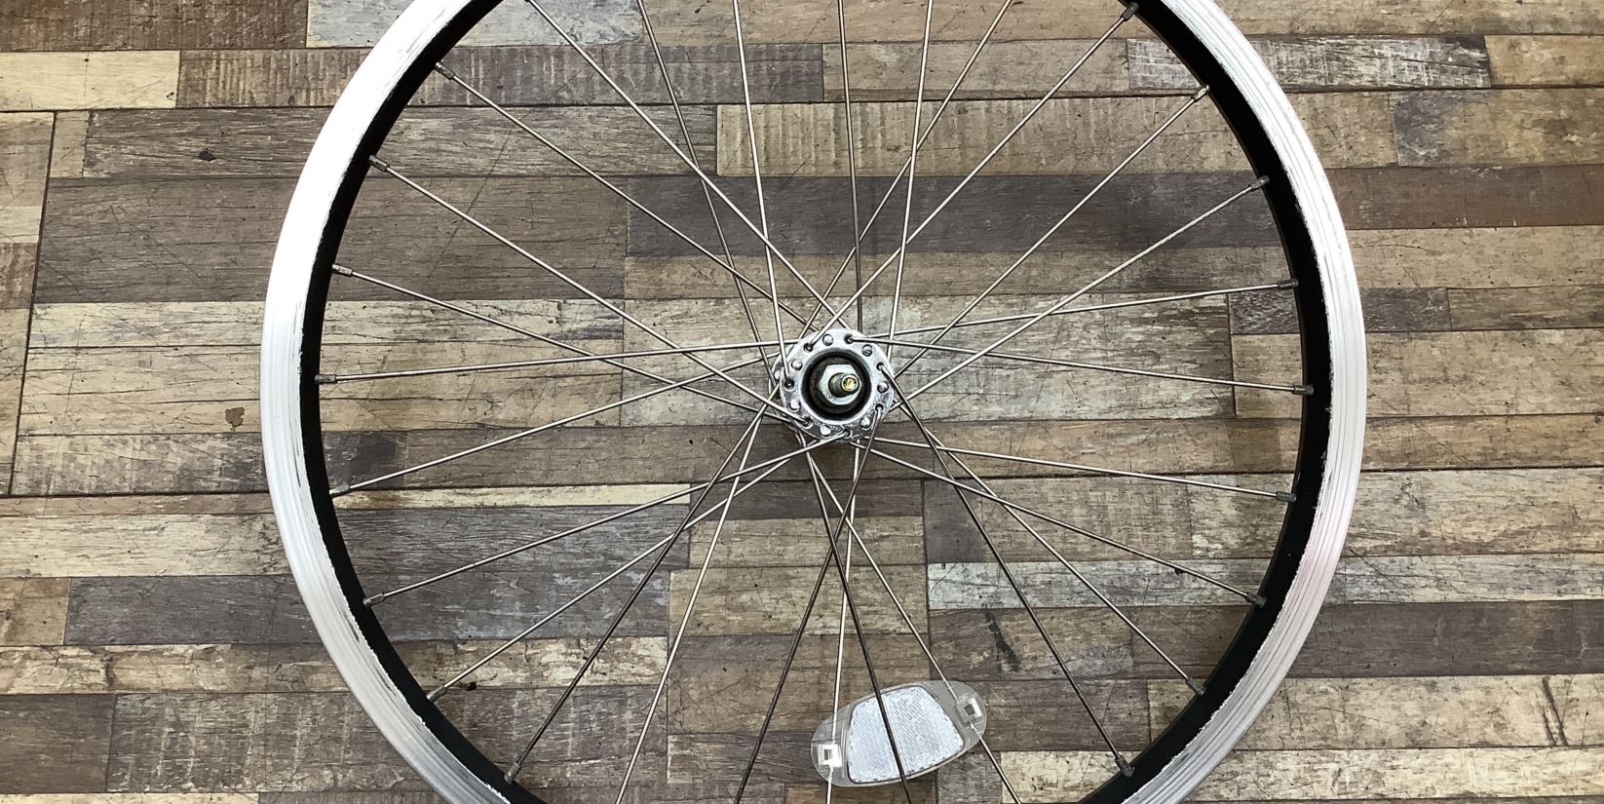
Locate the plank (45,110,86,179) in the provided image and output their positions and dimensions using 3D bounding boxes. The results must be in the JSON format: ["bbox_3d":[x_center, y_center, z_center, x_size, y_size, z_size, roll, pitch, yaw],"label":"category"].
[{"bbox_3d":[-0.334,-0.116,0.656,0.015,0.006,0.033,-1,75,-1],"label":"plank"}]

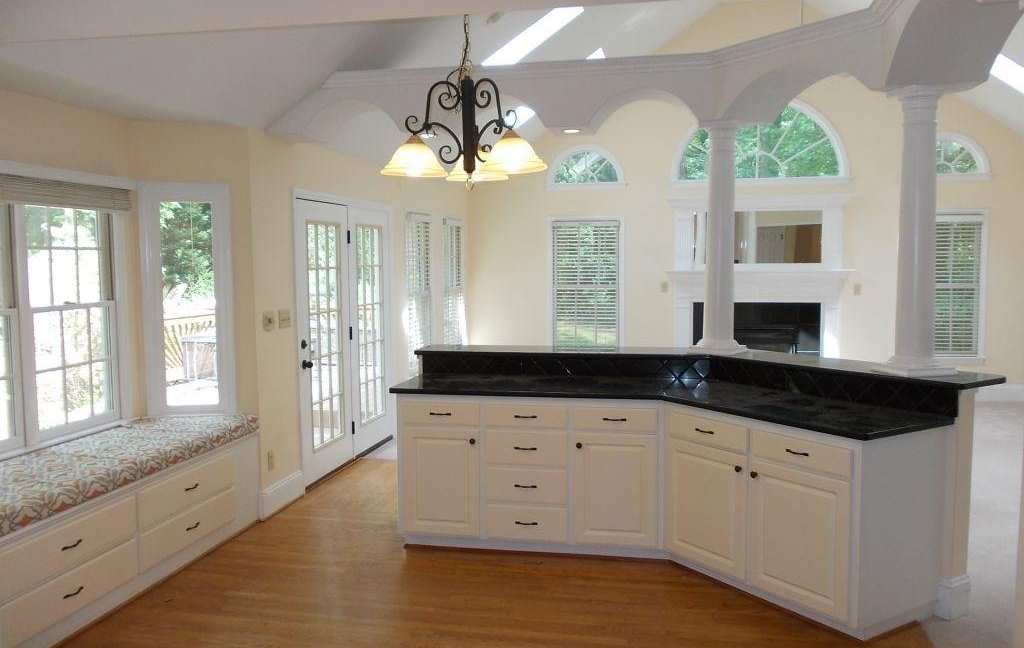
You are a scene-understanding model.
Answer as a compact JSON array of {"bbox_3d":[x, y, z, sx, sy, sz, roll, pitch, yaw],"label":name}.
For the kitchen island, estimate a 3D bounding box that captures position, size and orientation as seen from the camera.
[{"bbox_3d":[0.861,0.746,4.752,3.350,1.080,1.600,2,5,28],"label":"kitchen island"}]

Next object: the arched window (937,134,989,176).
[{"bbox_3d":[4.529,-1.773,8.698,0.890,0.460,0.080,1,5,12],"label":"arched window"}]

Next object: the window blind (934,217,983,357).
[{"bbox_3d":[4.547,-0.414,8.825,0.790,1.480,0.060,1,5,12],"label":"window blind"}]

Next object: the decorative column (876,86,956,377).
[{"bbox_3d":[1.928,-0.430,3.929,0.275,1.330,0.275,-1,5,-10],"label":"decorative column"}]

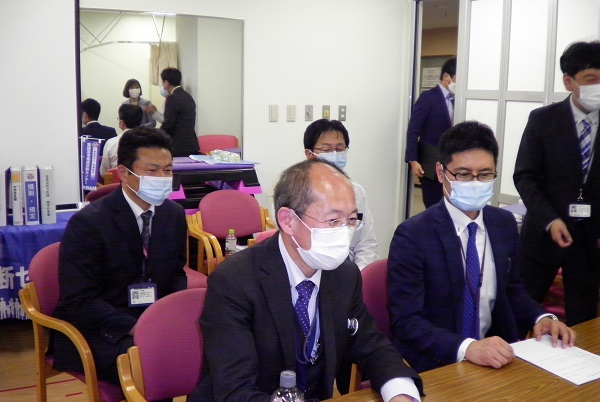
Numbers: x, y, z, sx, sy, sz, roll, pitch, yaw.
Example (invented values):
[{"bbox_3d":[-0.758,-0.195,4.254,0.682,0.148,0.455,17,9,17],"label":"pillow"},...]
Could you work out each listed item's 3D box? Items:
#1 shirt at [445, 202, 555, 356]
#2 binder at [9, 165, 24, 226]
[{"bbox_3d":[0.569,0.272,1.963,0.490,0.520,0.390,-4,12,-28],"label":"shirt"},{"bbox_3d":[-1.611,-0.034,3.444,0.053,0.307,0.240,-4,12,-28],"label":"binder"}]

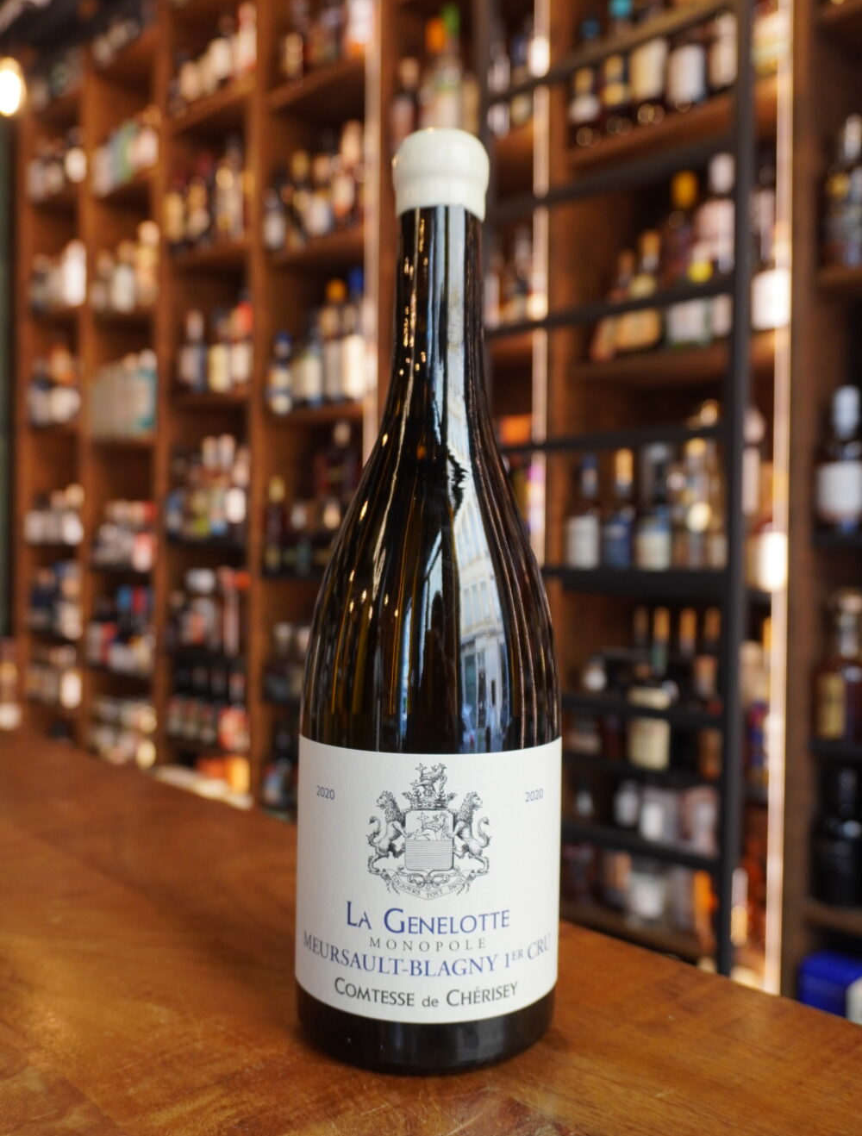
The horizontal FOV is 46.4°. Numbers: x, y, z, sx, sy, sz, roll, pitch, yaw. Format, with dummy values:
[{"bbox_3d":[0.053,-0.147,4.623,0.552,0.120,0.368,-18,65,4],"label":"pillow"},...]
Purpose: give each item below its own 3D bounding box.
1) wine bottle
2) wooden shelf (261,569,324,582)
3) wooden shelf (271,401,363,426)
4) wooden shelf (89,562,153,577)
[{"bbox_3d":[0.001,0.004,0.331,0.086,0.288,0.086,1,0,0],"label":"wine bottle"},{"bbox_3d":[-0.223,0.021,2.683,0.250,0.035,0.426,0,1,-45],"label":"wooden shelf"},{"bbox_3d":[-0.223,-0.396,2.683,0.250,0.035,0.426,0,1,-45],"label":"wooden shelf"},{"bbox_3d":[-0.931,0.007,3.401,0.250,0.040,0.399,0,1,-45],"label":"wooden shelf"}]

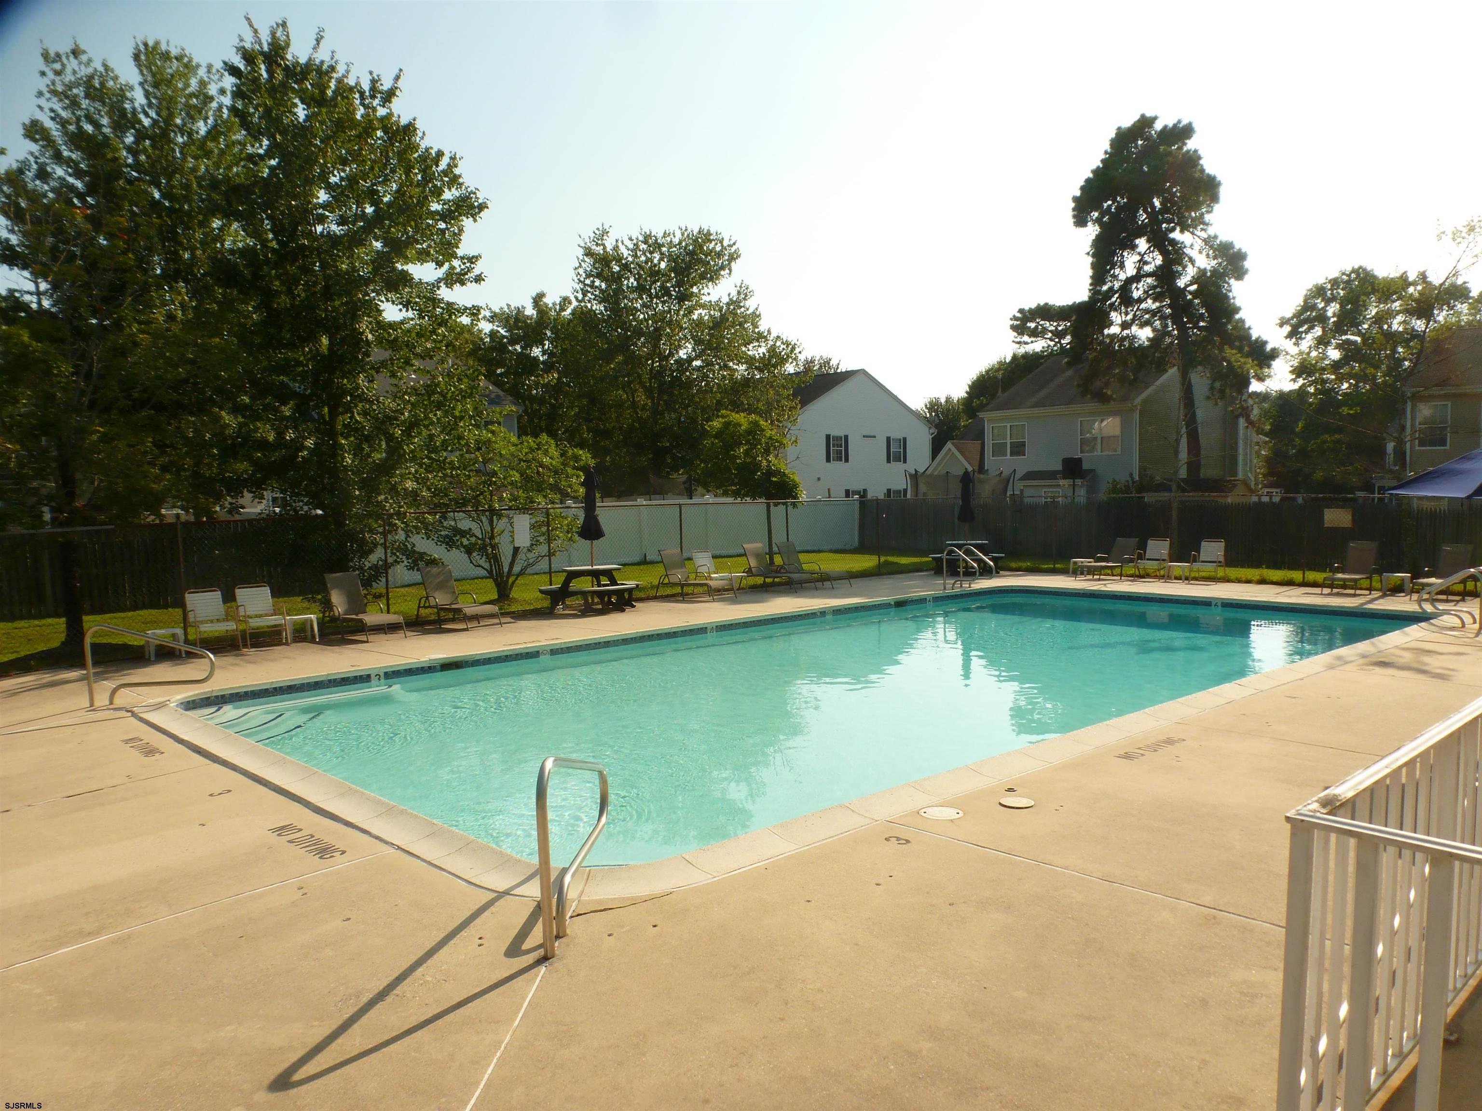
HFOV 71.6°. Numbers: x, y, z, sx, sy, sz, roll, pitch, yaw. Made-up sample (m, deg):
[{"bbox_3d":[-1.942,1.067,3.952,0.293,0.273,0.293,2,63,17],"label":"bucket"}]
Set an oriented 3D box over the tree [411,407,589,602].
[{"bbox_3d":[-4.926,-1.046,20.970,3.700,3.907,3.400,-1,3,0],"label":"tree"}]

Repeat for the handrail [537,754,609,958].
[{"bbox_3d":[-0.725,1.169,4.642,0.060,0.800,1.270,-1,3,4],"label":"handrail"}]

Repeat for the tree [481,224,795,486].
[{"bbox_3d":[-4.311,-7.035,43.722,13.000,13.784,10.500,-1,3,0],"label":"tree"}]

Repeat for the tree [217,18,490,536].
[{"bbox_3d":[-8.023,-5.018,21.287,5.700,11.937,5.500,-1,3,0],"label":"tree"}]

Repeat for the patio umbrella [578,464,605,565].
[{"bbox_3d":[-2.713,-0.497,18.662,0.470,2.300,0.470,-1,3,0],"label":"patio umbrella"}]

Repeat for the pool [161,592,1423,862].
[{"bbox_3d":[2.240,1.706,12.711,15.200,1.200,7.650,-4,4,-43],"label":"pool"}]

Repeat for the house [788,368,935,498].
[{"bbox_3d":[2.799,-5.077,54.620,11.100,8.600,9.500,-4,4,-43],"label":"house"}]

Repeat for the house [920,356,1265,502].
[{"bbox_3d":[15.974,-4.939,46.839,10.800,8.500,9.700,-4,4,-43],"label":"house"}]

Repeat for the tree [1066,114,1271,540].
[{"bbox_3d":[14.001,-7.211,33.721,6.900,14.307,6.300,-1,3,0],"label":"tree"}]

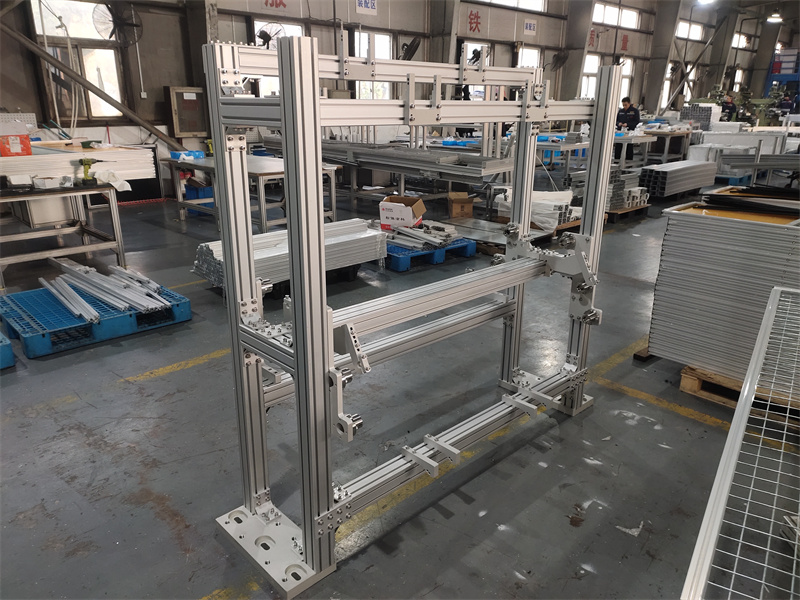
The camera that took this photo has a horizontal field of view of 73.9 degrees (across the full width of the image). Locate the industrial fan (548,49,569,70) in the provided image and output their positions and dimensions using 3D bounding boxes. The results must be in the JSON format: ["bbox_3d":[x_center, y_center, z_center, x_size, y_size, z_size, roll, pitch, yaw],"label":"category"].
[{"bbox_3d":[4.493,-6.718,14.970,0.400,0.700,0.670,44,37,15],"label":"industrial fan"}]

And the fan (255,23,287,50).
[{"bbox_3d":[-2.387,-4.764,9.721,0.670,0.700,0.400,-17,45,-40],"label":"fan"}]

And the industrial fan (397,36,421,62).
[{"bbox_3d":[0.209,-5.494,11.704,0.400,0.700,0.670,29,20,-6],"label":"industrial fan"}]

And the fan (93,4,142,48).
[{"bbox_3d":[-4.358,-4.250,8.199,0.670,0.700,0.400,-11,31,-27],"label":"fan"}]

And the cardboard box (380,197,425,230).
[{"bbox_3d":[0.029,-1.042,6.480,0.428,0.320,0.380,7,21,18],"label":"cardboard box"}]

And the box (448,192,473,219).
[{"bbox_3d":[0.858,-1.321,7.482,0.300,0.290,0.280,0,20,-1],"label":"box"}]

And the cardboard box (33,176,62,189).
[{"bbox_3d":[-3.544,-1.178,5.348,0.170,0.100,0.160,14,24,32],"label":"cardboard box"}]

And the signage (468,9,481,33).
[{"bbox_3d":[1.852,-6.900,13.159,0.420,0.500,0.030,-18,27,-40],"label":"signage"}]

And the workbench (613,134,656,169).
[{"bbox_3d":[6.448,-4.198,14.975,1.500,0.790,0.800,-17,26,-39],"label":"workbench"}]

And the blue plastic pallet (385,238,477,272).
[{"bbox_3d":[0.104,-0.619,6.099,1.040,0.150,1.150,-13,24,-32],"label":"blue plastic pallet"}]

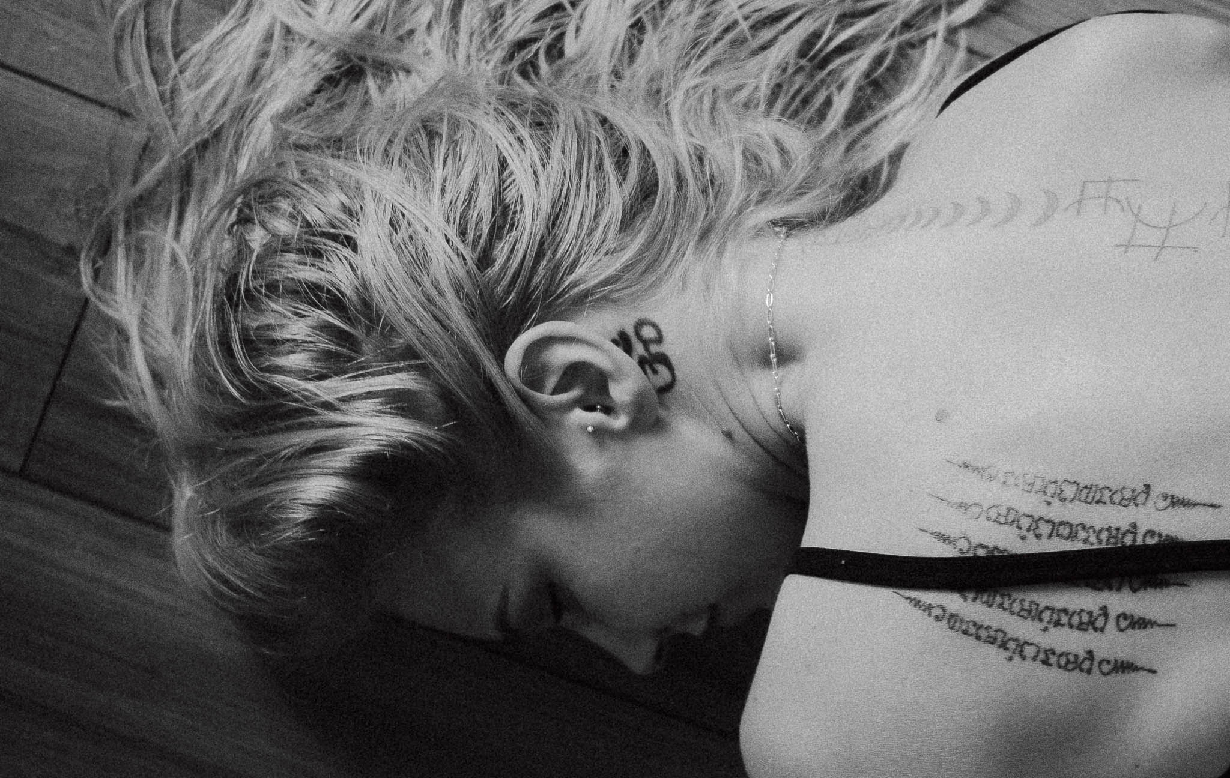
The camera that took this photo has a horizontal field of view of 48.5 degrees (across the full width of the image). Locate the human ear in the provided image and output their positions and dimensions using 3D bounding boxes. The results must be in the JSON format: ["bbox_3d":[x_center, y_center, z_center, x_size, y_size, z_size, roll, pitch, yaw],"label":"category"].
[{"bbox_3d":[-0.011,-0.003,0.530,0.064,0.025,0.037,22,94,2],"label":"human ear"}]

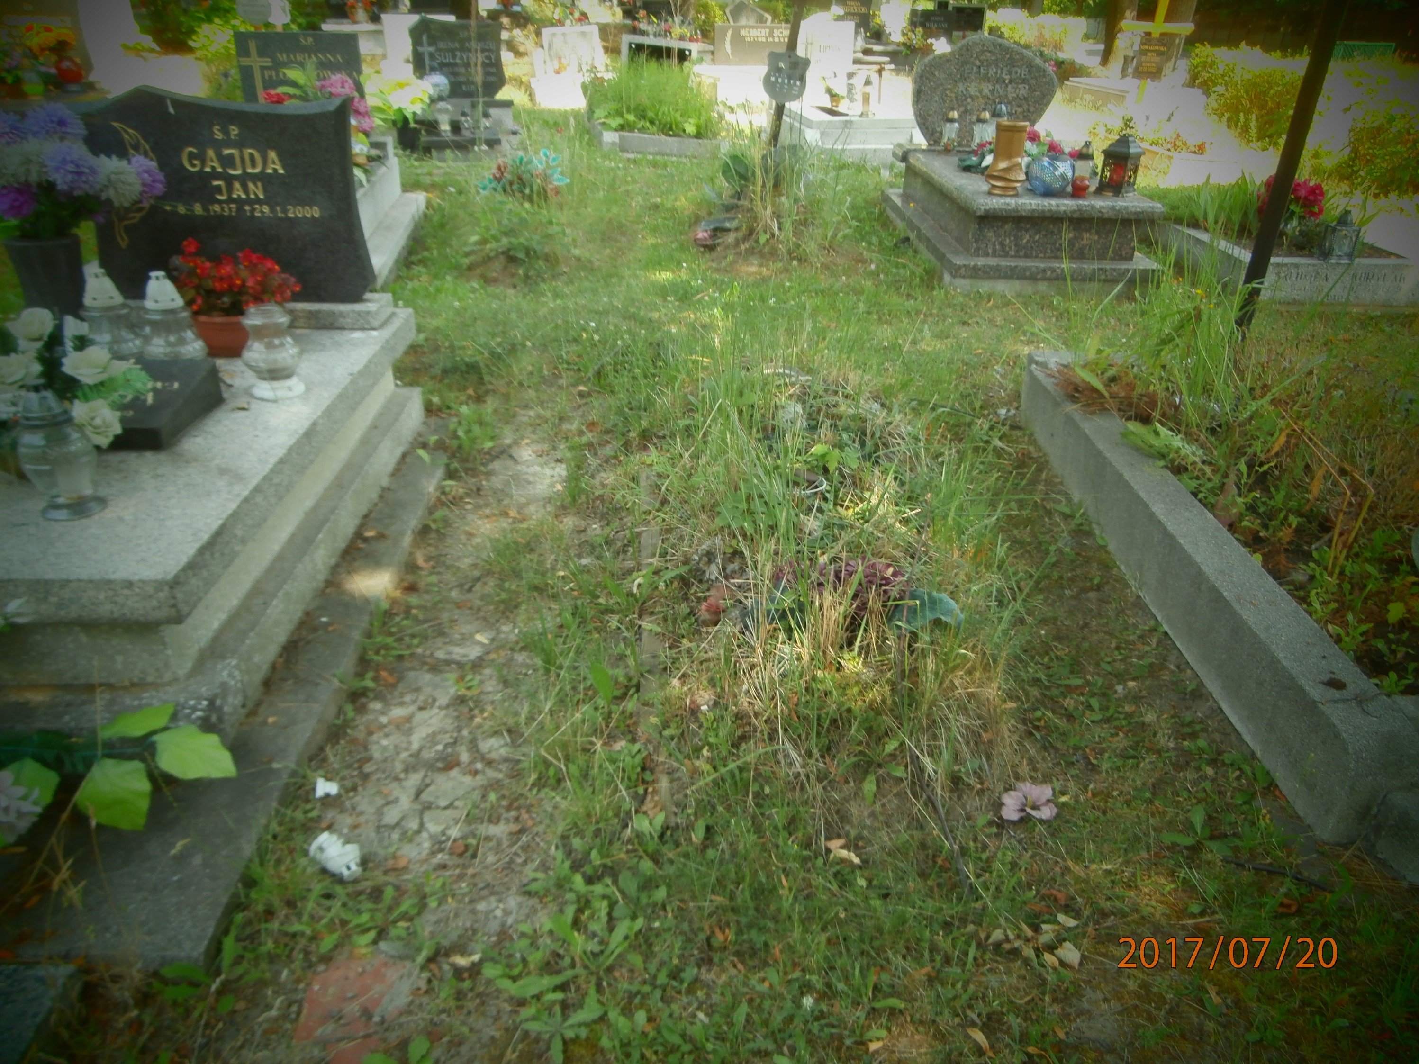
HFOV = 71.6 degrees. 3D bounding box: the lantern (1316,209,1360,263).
[{"bbox_3d":[2.822,-1.324,4.385,0.120,0.213,0.120,8,28,13],"label":"lantern"}]

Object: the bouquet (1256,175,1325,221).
[{"bbox_3d":[2.950,-1.697,4.996,0.295,0.229,0.234,0,28,-2],"label":"bouquet"}]

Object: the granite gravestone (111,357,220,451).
[{"bbox_3d":[-1.321,-0.289,2.176,0.345,0.100,0.300,0,28,-2],"label":"granite gravestone"}]

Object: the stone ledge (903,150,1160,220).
[{"bbox_3d":[1.682,-1.928,5.422,0.874,0.065,1.812,1,27,0],"label":"stone ledge"}]

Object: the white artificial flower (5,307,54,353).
[{"bbox_3d":[-1.380,-0.411,2.000,0.090,0.075,0.085,-10,29,-21],"label":"white artificial flower"}]

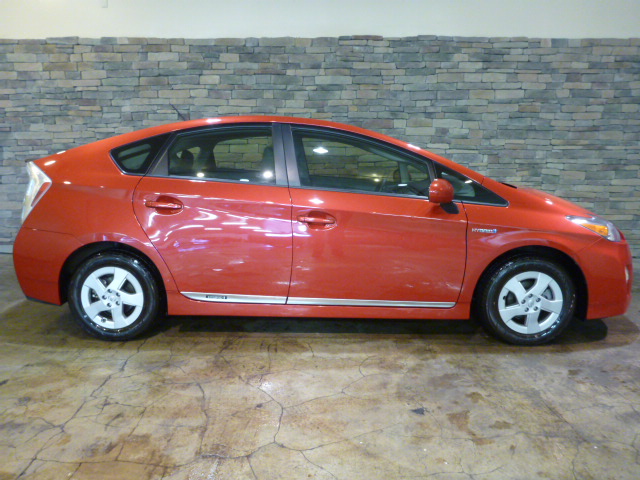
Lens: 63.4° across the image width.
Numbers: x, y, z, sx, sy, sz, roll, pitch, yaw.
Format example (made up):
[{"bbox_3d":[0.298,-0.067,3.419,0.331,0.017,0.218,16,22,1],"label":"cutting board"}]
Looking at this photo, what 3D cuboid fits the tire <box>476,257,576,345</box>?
[{"bbox_3d":[1.352,0.389,3.400,0.625,0.625,0.205,0,9,1],"label":"tire"}]

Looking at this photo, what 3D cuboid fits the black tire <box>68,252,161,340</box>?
[{"bbox_3d":[-1.347,0.363,3.457,0.625,0.625,0.205,0,9,1],"label":"black tire"}]

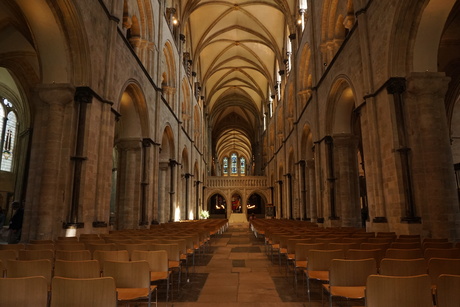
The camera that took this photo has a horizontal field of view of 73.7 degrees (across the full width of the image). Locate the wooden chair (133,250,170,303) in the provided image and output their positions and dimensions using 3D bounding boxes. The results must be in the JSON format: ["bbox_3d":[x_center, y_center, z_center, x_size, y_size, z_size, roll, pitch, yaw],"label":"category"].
[{"bbox_3d":[-1.066,1.769,4.327,0.500,0.810,0.530,-1,-12,2],"label":"wooden chair"}]

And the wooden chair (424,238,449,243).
[{"bbox_3d":[3.973,2.080,6.039,0.500,0.800,0.530,-1,-11,1],"label":"wooden chair"}]

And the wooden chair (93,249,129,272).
[{"bbox_3d":[-1.599,1.778,4.355,0.500,0.810,0.530,-1,-12,2],"label":"wooden chair"}]

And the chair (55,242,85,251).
[{"bbox_3d":[-2.800,2.054,5.635,0.525,0.775,0.540,-1,-12,2],"label":"chair"}]

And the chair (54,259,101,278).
[{"bbox_3d":[-1.666,1.627,3.520,0.500,0.800,0.530,-1,-11,1],"label":"chair"}]

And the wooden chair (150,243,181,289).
[{"bbox_3d":[-1.052,1.952,5.212,0.500,0.810,0.530,-1,-12,2],"label":"wooden chair"}]

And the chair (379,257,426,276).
[{"bbox_3d":[1.927,1.598,3.551,0.525,0.775,0.540,0,-12,0],"label":"chair"}]

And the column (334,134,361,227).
[{"bbox_3d":[5.044,1.562,13.131,1.200,4.550,1.200,-1,-11,1],"label":"column"}]

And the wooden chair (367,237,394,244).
[{"bbox_3d":[2.915,2.094,6.062,0.500,0.800,0.530,-1,-11,1],"label":"wooden chair"}]

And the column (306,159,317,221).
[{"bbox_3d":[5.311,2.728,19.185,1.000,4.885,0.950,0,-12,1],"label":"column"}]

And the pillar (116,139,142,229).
[{"bbox_3d":[-4.388,1.688,13.337,1.200,4.550,1.200,-1,-11,1],"label":"pillar"}]

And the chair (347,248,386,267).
[{"bbox_3d":[1.849,1.755,4.341,0.500,0.810,0.530,0,-12,-1],"label":"chair"}]

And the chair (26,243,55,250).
[{"bbox_3d":[-3.249,2.023,5.426,0.500,0.800,0.530,-1,-11,1],"label":"chair"}]

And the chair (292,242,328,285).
[{"bbox_3d":[1.409,1.998,5.488,0.525,0.775,0.540,0,-12,0],"label":"chair"}]

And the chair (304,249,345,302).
[{"bbox_3d":[1.315,1.754,4.319,0.500,0.810,0.530,0,-12,-1],"label":"chair"}]

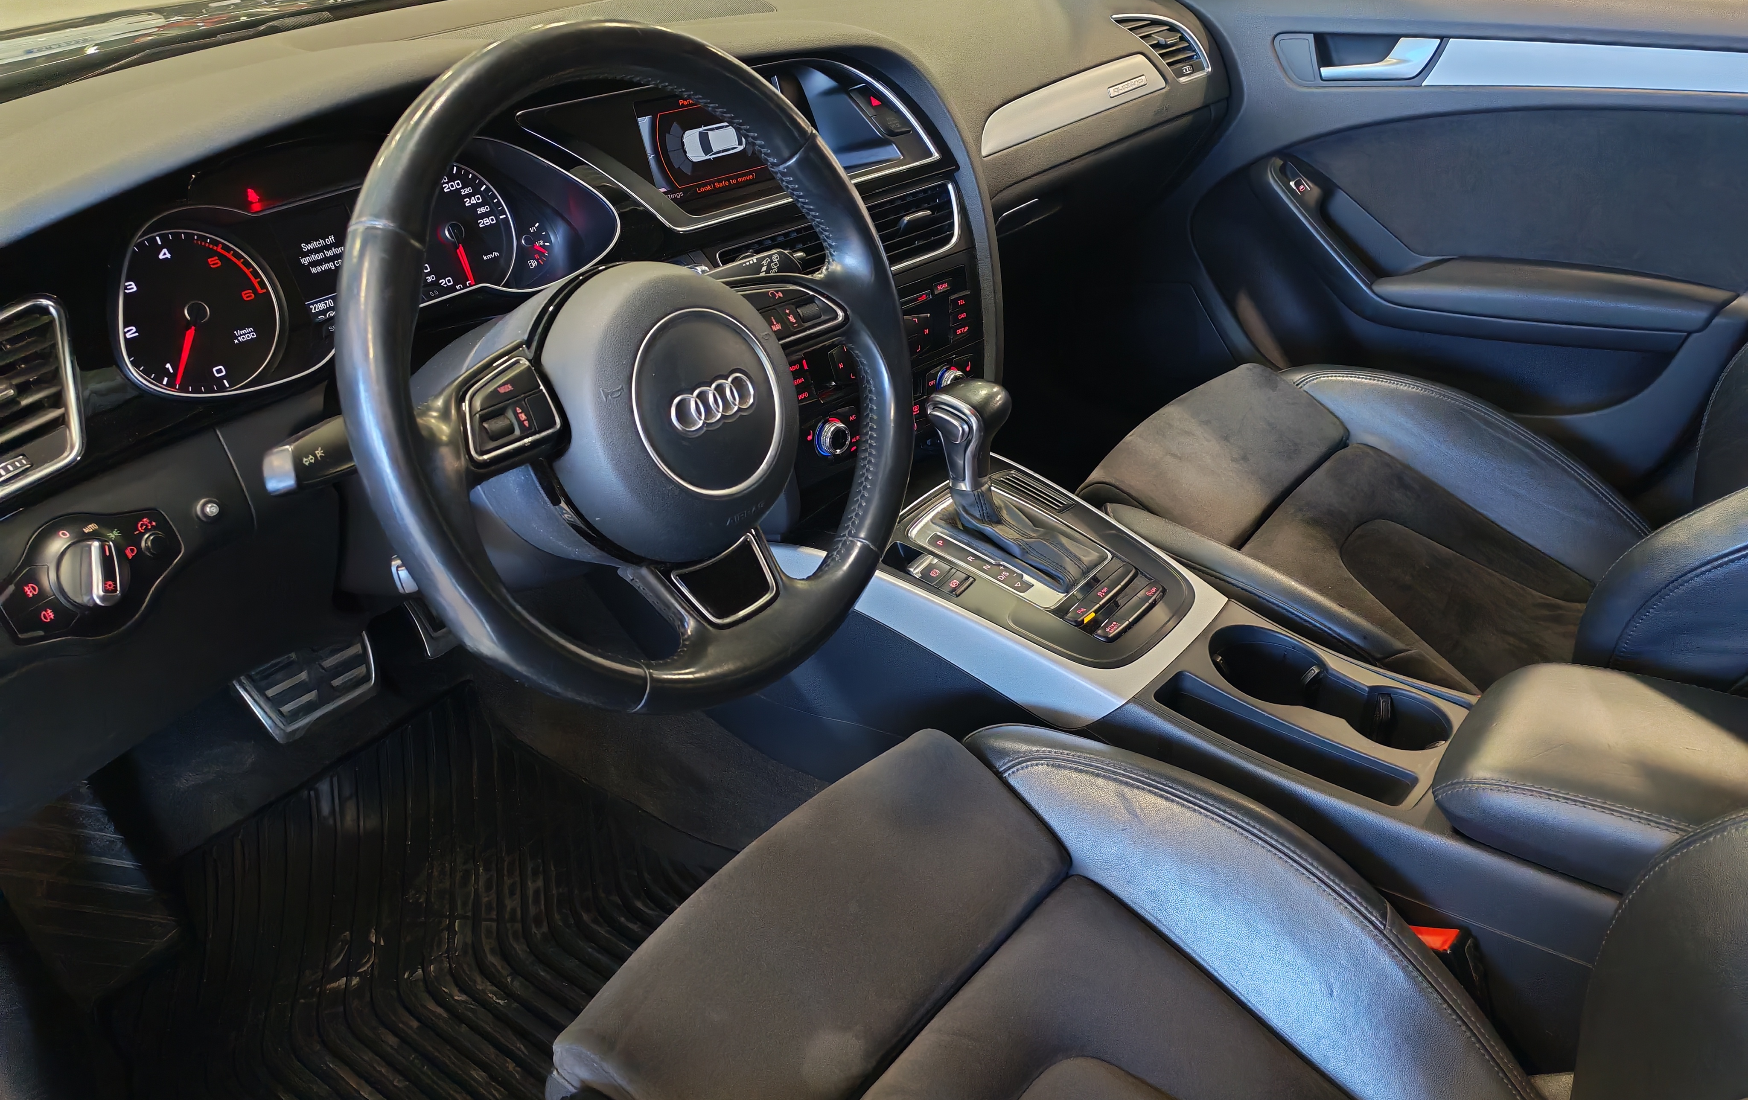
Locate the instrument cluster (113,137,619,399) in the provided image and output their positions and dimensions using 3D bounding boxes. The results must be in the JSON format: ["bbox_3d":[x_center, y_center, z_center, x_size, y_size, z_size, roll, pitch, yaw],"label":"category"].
[{"bbox_3d":[-0.337,-0.194,0.907,0.075,0.122,0.360,-4,21,46],"label":"instrument cluster"}]

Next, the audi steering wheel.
[{"bbox_3d":[-0.118,-0.097,0.754,0.100,0.372,0.372,0,24,45],"label":"audi steering wheel"}]

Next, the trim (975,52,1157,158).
[{"bbox_3d":[0.200,-0.454,1.377,0.035,0.056,0.345,1,25,44],"label":"trim"}]

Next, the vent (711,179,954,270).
[{"bbox_3d":[-0.031,-0.250,1.128,0.258,0.060,0.050,-26,23,-35],"label":"vent"}]

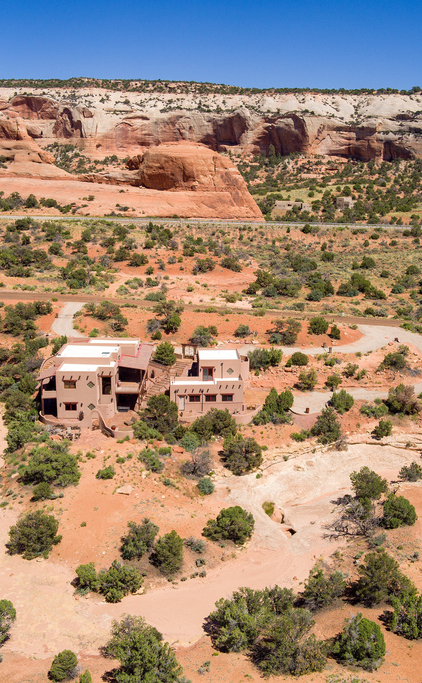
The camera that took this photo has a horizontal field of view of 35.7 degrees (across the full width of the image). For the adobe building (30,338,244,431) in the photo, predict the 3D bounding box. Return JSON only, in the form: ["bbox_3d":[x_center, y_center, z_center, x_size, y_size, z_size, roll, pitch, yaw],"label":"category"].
[{"bbox_3d":[-9.900,5.580,96.450,29.500,8.800,14.500,0,15,0],"label":"adobe building"}]

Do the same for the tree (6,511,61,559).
[{"bbox_3d":[-17.740,19.290,65.410,5.400,4.430,4.970,0,15,0],"label":"tree"}]

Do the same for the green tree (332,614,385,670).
[{"bbox_3d":[11.210,22.720,49.550,3.940,4.140,3.940,0,15,0],"label":"green tree"}]

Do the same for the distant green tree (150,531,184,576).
[{"bbox_3d":[-4.140,19.940,61.540,3.010,4.210,3.010,0,15,0],"label":"distant green tree"}]

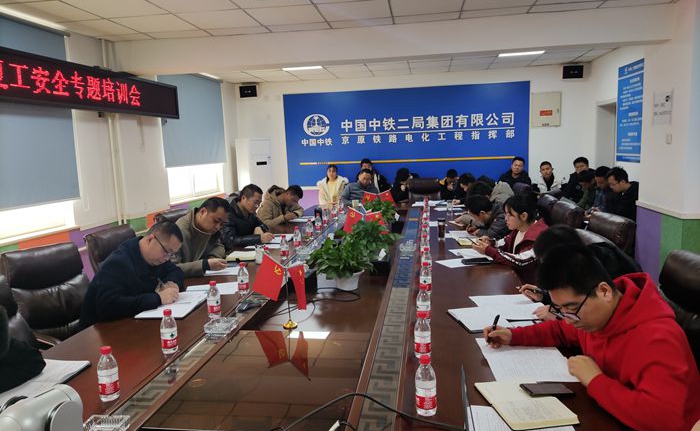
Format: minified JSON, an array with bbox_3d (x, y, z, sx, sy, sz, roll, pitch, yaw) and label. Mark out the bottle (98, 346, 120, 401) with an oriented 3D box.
[{"bbox_3d":[-0.848,0.554,1.776,0.065,0.184,0.065,-1,7,8],"label":"bottle"}]

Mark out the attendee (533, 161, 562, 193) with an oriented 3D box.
[{"bbox_3d":[2.876,-0.111,7.368,0.540,1.325,0.750,-1,7,8],"label":"attendee"}]

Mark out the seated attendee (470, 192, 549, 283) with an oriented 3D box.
[{"bbox_3d":[1.181,0.477,3.465,0.700,1.250,0.520,-3,8,-7],"label":"seated attendee"}]

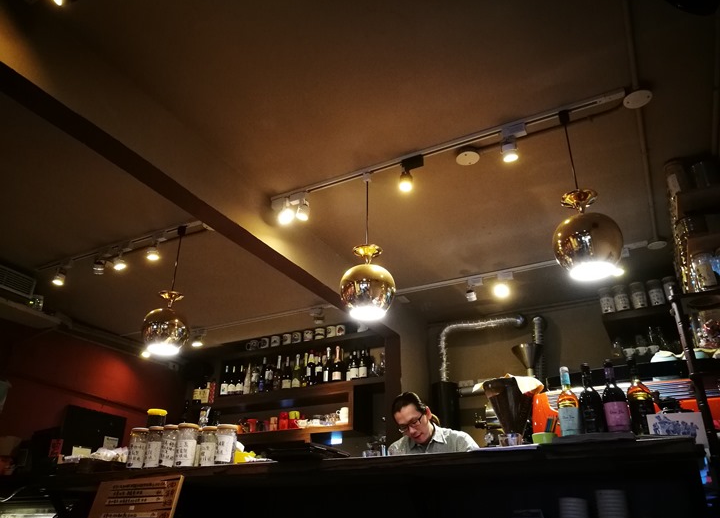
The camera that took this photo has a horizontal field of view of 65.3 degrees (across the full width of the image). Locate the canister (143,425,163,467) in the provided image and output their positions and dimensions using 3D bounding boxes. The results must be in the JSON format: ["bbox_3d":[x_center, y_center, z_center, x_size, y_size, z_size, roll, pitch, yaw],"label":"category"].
[{"bbox_3d":[-1.114,1.019,3.040,0.087,0.217,0.087,1,-27,0],"label":"canister"}]

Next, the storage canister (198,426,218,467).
[{"bbox_3d":[-0.775,0.954,2.862,0.084,0.195,0.084,7,-26,-13],"label":"storage canister"}]

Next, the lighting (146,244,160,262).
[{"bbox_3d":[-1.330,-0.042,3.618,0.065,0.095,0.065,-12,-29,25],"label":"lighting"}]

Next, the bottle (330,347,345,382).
[{"bbox_3d":[-0.189,0.893,4.776,0.089,0.315,0.089,1,-26,-2],"label":"bottle"}]

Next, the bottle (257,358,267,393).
[{"bbox_3d":[-0.931,1.101,5.312,0.080,0.305,0.080,1,-26,0],"label":"bottle"}]

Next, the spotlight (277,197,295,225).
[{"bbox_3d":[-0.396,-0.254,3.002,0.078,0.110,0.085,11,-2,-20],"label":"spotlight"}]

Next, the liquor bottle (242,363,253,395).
[{"bbox_3d":[-1.017,1.097,5.112,0.072,0.300,0.072,1,-27,0],"label":"liquor bottle"}]

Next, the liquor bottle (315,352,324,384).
[{"bbox_3d":[-0.361,0.966,4.882,0.078,0.288,0.078,2,-26,-4],"label":"liquor bottle"}]

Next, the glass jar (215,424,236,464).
[{"bbox_3d":[-0.674,0.939,2.834,0.102,0.195,0.102,6,-26,-11],"label":"glass jar"}]

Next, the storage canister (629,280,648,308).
[{"bbox_3d":[1.925,0.256,3.896,0.094,0.203,0.094,-13,-30,25],"label":"storage canister"}]

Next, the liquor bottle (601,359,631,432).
[{"bbox_3d":[0.929,0.510,2.050,0.079,0.287,0.079,-11,-28,22],"label":"liquor bottle"}]

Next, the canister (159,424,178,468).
[{"bbox_3d":[-1.021,1.004,3.010,0.088,0.220,0.088,1,-27,0],"label":"canister"}]

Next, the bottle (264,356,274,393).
[{"bbox_3d":[-0.807,1.039,5.013,0.080,0.315,0.080,1,-27,0],"label":"bottle"}]

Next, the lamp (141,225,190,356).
[{"bbox_3d":[-1.132,0.170,3.393,0.270,0.810,0.270,-12,-29,25],"label":"lamp"}]

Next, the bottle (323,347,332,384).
[{"bbox_3d":[-0.271,0.911,4.816,0.087,0.315,0.087,2,-26,-3],"label":"bottle"}]

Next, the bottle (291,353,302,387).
[{"bbox_3d":[-0.581,1.021,5.147,0.085,0.305,0.085,1,-26,0],"label":"bottle"}]

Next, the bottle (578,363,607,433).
[{"bbox_3d":[0.905,0.548,2.195,0.079,0.285,0.079,-13,-30,25],"label":"bottle"}]

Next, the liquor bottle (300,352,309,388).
[{"bbox_3d":[-0.480,0.978,4.948,0.082,0.307,0.082,3,-26,-5],"label":"liquor bottle"}]

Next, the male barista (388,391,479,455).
[{"bbox_3d":[0.325,1.300,2.377,0.500,1.464,0.420,-12,-29,25],"label":"male barista"}]

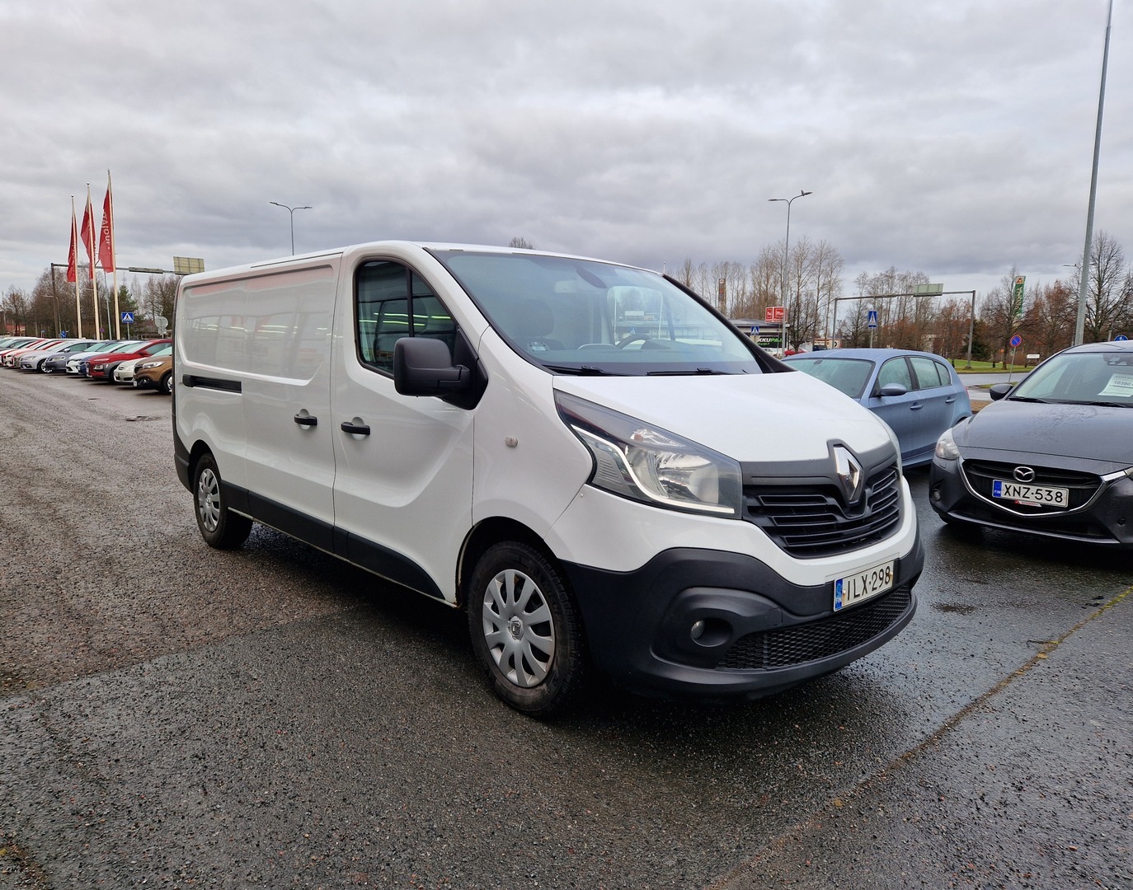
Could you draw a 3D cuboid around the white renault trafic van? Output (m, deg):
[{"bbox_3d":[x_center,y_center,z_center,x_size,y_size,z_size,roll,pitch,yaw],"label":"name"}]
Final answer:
[{"bbox_3d":[-0.710,-0.170,4.835,2.080,1.970,5.400,-6,9,-42],"label":"white renault trafic van"}]

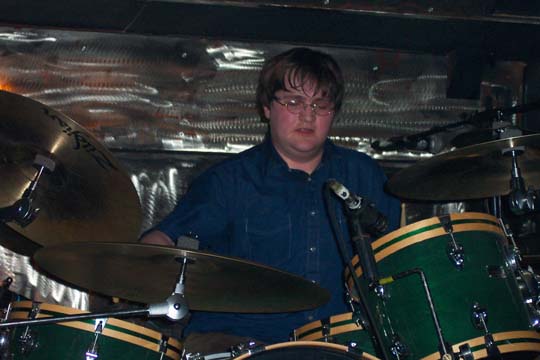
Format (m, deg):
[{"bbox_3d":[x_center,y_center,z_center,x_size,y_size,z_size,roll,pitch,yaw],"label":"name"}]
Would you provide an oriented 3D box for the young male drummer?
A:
[{"bbox_3d":[0.020,0.335,3.751,0.660,1.300,0.800,3,-5,-12],"label":"young male drummer"}]

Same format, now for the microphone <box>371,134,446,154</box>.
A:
[{"bbox_3d":[0.297,-0.077,3.700,0.160,0.042,0.042,-2,-6,18],"label":"microphone"}]

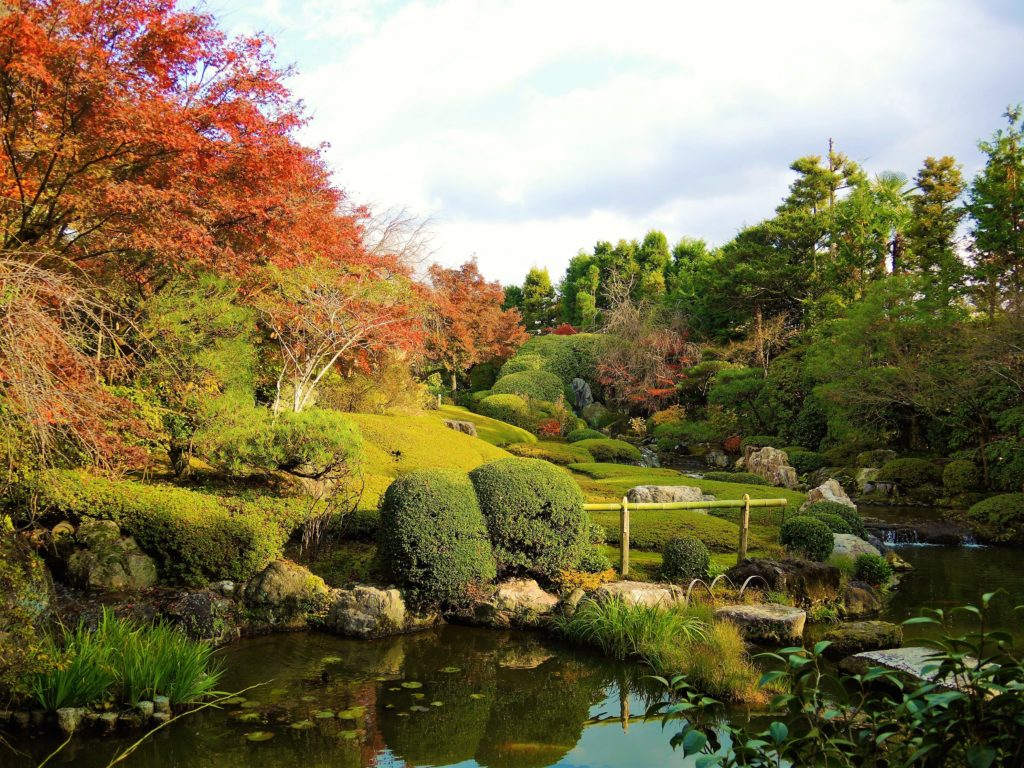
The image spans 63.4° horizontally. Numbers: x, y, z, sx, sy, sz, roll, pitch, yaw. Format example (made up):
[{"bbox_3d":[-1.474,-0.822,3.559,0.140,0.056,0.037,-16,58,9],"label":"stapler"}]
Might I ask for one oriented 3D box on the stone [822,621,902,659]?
[{"bbox_3d":[3.090,2.250,7.300,0.700,0.220,0.520,0,-2,0],"label":"stone"}]

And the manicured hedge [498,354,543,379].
[{"bbox_3d":[0.321,-0.524,28.000,1.700,1.000,1.500,0,-1,1],"label":"manicured hedge"}]

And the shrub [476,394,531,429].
[{"bbox_3d":[-0.195,0.714,21.500,1.460,0.880,1.400,0,-2,0],"label":"shrub"}]

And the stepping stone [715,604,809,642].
[{"bbox_3d":[2.475,2.375,8.250,0.800,0.240,0.620,-1,-3,30],"label":"stepping stone"}]

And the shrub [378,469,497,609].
[{"bbox_3d":[-0.805,1.669,8.950,1.220,1.400,1.180,0,-2,0],"label":"shrub"}]

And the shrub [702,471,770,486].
[{"bbox_3d":[4.499,1.924,16.600,1.400,0.400,0.900,0,-1,14],"label":"shrub"}]

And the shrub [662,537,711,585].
[{"bbox_3d":[1.833,1.865,8.750,0.530,0.510,0.520,0,-2,0],"label":"shrub"}]

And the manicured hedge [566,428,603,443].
[{"bbox_3d":[2.024,1.467,22.500,1.100,0.500,0.900,0,-1,0],"label":"manicured hedge"}]

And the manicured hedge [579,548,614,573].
[{"bbox_3d":[0.840,1.775,8.300,0.360,0.270,0.340,0,-2,0],"label":"manicured hedge"}]

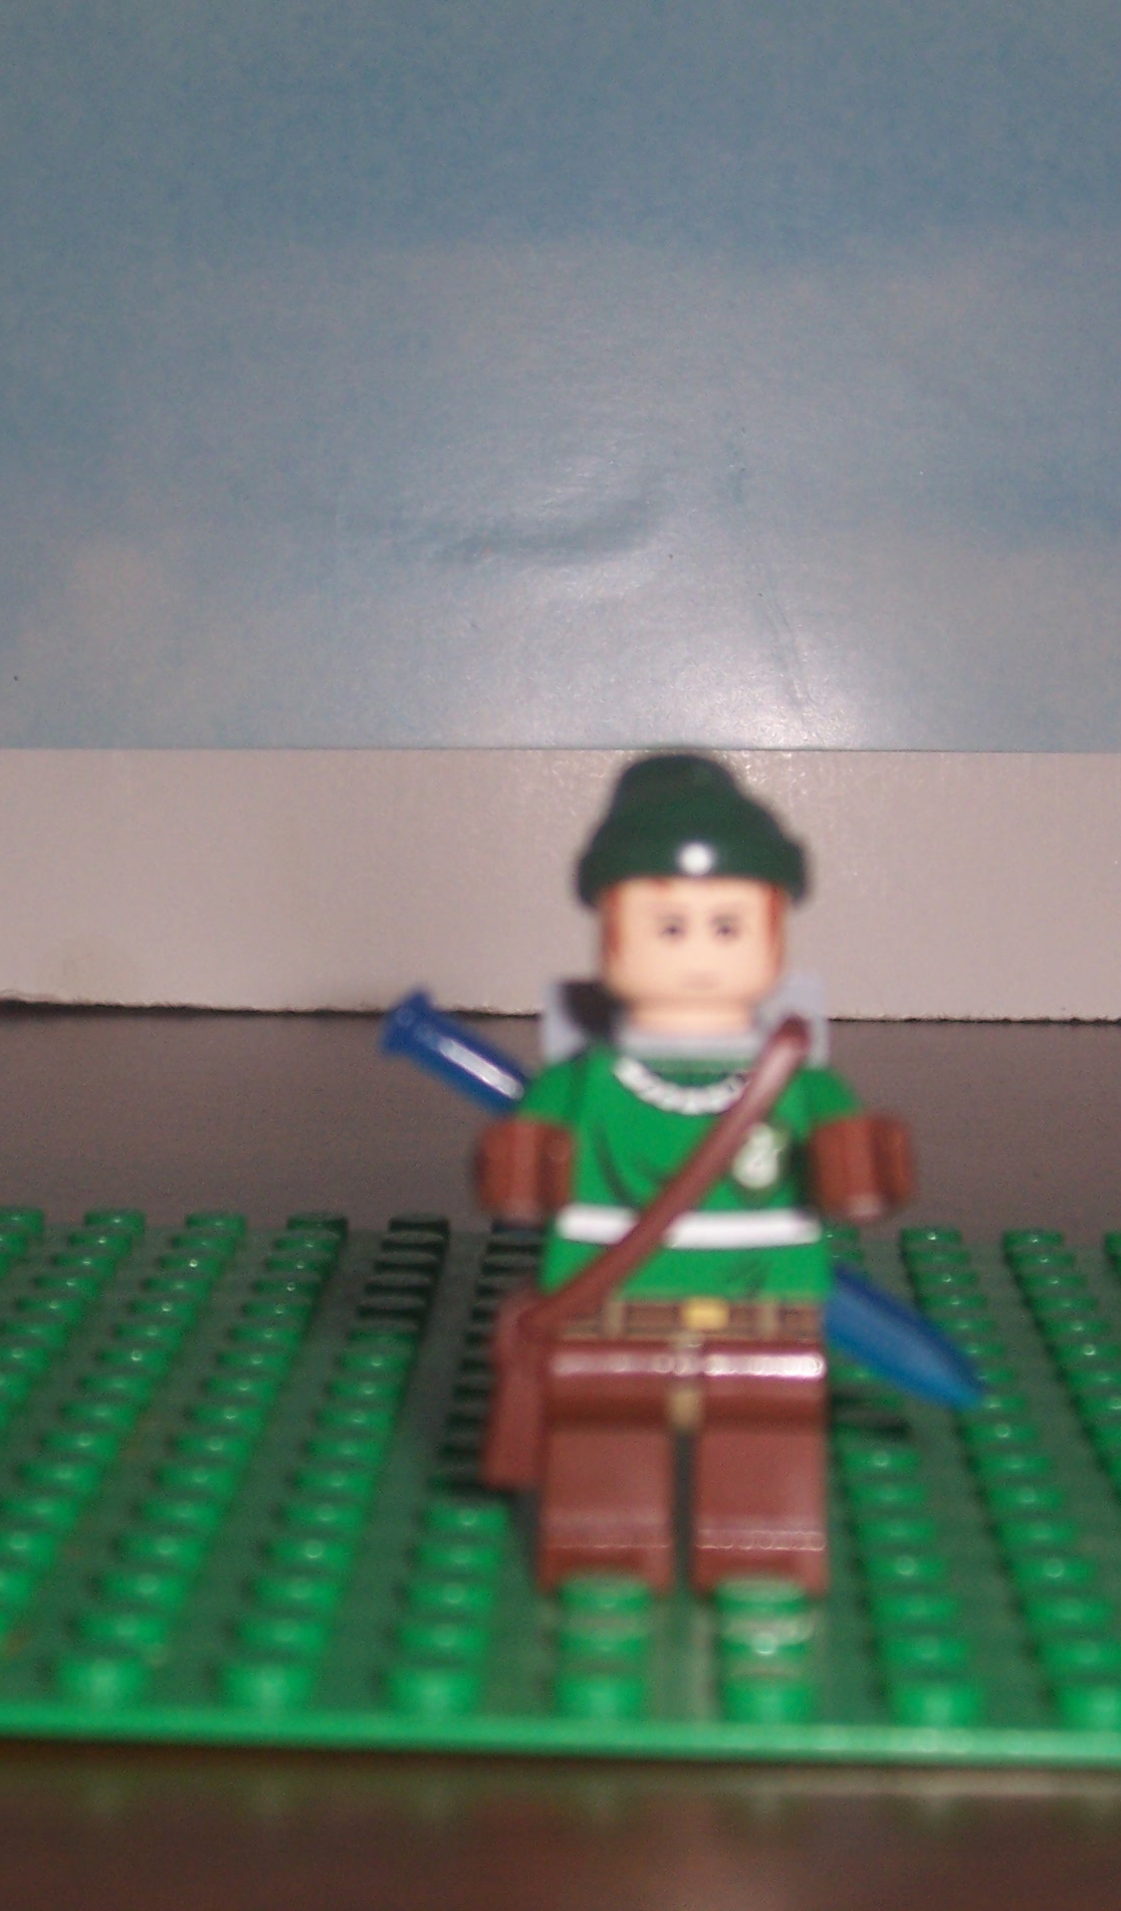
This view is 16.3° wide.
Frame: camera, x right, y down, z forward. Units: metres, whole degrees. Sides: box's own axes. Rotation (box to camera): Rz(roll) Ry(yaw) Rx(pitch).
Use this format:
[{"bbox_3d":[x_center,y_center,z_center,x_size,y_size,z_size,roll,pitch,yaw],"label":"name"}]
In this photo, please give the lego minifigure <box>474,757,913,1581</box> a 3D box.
[{"bbox_3d":[0.007,0.012,0.207,0.022,0.045,0.016,1,7,1],"label":"lego minifigure"}]

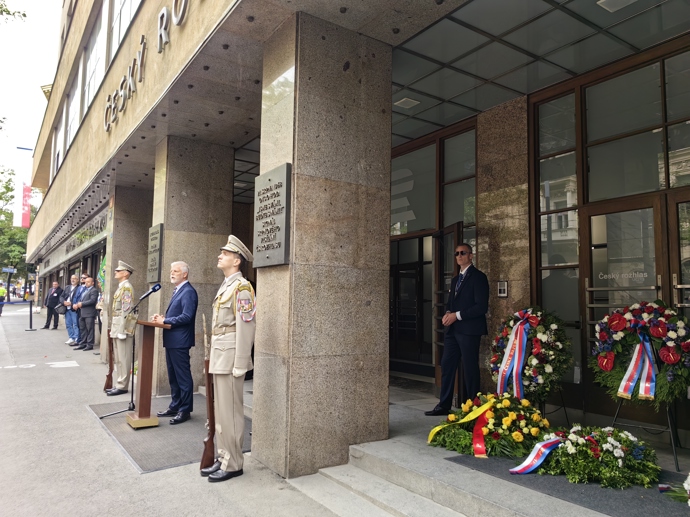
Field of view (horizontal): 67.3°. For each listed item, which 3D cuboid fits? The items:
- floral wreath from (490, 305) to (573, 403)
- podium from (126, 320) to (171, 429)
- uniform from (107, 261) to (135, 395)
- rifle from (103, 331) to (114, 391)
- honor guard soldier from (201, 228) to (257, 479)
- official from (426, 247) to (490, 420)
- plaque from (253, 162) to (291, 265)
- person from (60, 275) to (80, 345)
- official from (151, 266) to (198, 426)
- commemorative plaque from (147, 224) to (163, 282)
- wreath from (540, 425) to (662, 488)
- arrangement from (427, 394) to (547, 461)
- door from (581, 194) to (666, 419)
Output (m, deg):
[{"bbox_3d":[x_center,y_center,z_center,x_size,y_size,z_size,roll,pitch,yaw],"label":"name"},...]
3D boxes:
[{"bbox_3d":[1.820,0.919,5.121,0.300,0.950,0.870,5,-7,-34],"label":"floral wreath"},{"bbox_3d":[-2.171,1.239,5.666,0.380,1.130,0.480,5,-7,-34],"label":"podium"},{"bbox_3d":[-3.258,0.987,7.544,0.380,1.890,0.520,5,-7,-37],"label":"uniform"},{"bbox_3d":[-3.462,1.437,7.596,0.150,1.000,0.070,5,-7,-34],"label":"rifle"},{"bbox_3d":[-0.945,0.762,4.189,0.430,1.910,0.540,5,-7,-34],"label":"honor guard soldier"},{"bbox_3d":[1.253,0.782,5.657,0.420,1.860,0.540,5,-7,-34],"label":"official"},{"bbox_3d":[-0.643,-0.350,4.541,0.050,0.846,0.622,5,-7,-34],"label":"plaque"},{"bbox_3d":[-7.211,1.333,13.722,0.550,1.790,0.400,0,-6,5],"label":"person"},{"bbox_3d":[-1.964,0.937,6.039,0.500,1.810,0.540,6,-8,-44],"label":"official"},{"bbox_3d":[-2.857,-0.064,7.800,0.055,0.846,0.622,5,-7,-34],"label":"commemorative plaque"},{"bbox_3d":[1.832,1.399,3.790,0.690,0.300,0.820,5,-7,-34],"label":"wreath"},{"bbox_3d":[1.248,1.429,4.602,0.800,0.380,0.930,5,-7,-34],"label":"arrangement"},{"bbox_3d":[2.625,0.456,4.894,0.100,2.070,0.830,5,-7,-34],"label":"door"}]

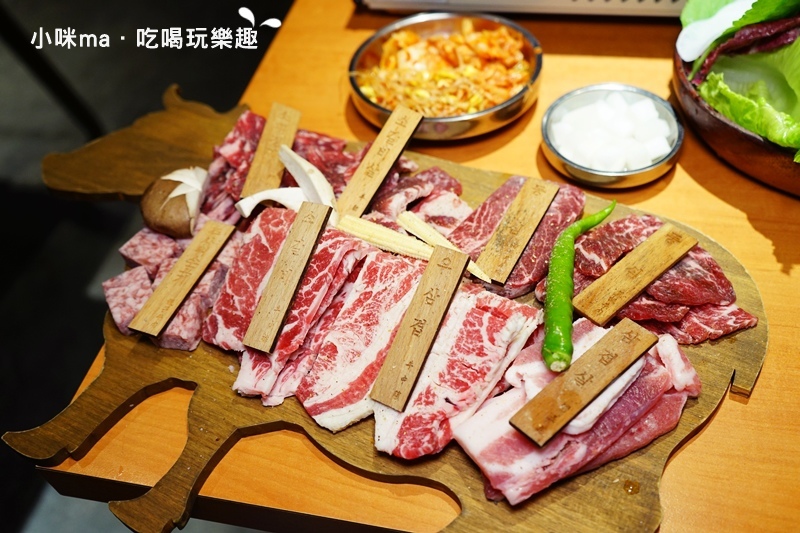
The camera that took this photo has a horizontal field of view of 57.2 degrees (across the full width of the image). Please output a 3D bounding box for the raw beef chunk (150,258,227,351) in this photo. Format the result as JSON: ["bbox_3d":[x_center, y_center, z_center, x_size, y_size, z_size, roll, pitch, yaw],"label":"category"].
[{"bbox_3d":[-0.156,0.027,0.530,0.053,0.019,0.070,2,51,11],"label":"raw beef chunk"}]

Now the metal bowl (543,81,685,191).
[{"bbox_3d":[0.173,-0.104,0.601,0.112,0.026,0.112,-5,50,5],"label":"metal bowl"}]

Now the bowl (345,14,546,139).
[{"bbox_3d":[0.043,-0.175,0.678,0.171,0.032,0.171,-5,50,5],"label":"bowl"}]

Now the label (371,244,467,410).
[{"bbox_3d":[0.013,0.039,0.476,0.024,0.004,0.111,19,72,16],"label":"label"}]

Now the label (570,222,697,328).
[{"bbox_3d":[0.158,0.005,0.489,0.105,0.004,0.024,-35,58,-24],"label":"label"}]

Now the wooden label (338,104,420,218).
[{"bbox_3d":[-0.016,-0.083,0.584,0.024,0.004,0.110,24,67,15],"label":"wooden label"}]

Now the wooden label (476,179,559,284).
[{"bbox_3d":[0.083,-0.026,0.519,0.025,0.004,0.106,20,51,21],"label":"wooden label"}]

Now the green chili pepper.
[{"bbox_3d":[0.111,0.007,0.478,0.031,0.020,0.152,12,53,18],"label":"green chili pepper"}]

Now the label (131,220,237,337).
[{"bbox_3d":[-0.156,0.007,0.532,0.024,0.004,0.107,13,52,18],"label":"label"}]

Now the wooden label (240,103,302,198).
[{"bbox_3d":[-0.104,-0.093,0.602,0.025,0.004,0.110,14,53,-7],"label":"wooden label"}]

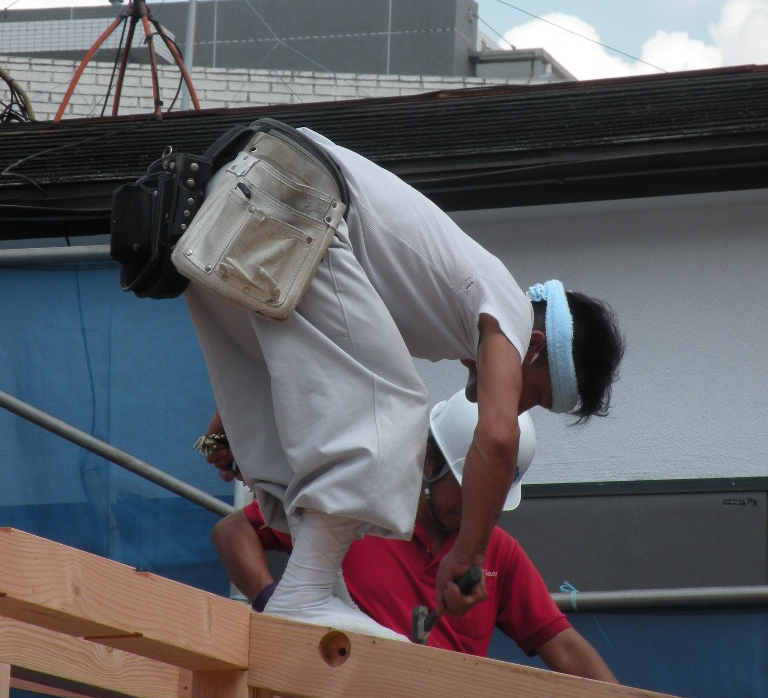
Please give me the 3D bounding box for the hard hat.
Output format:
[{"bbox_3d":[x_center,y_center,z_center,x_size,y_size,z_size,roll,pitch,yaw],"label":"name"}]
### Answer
[{"bbox_3d":[0.175,0.180,8.150,0.155,0.280,0.215,-35,-37,4],"label":"hard hat"}]

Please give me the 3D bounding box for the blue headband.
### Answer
[{"bbox_3d":[0.280,-0.004,7.540,0.065,0.220,0.180,-6,3,3],"label":"blue headband"}]

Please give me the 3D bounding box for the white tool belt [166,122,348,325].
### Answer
[{"bbox_3d":[-0.207,-0.212,7.520,0.220,0.295,0.110,28,-5,13],"label":"white tool belt"}]

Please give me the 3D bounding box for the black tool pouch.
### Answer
[{"bbox_3d":[-0.348,-0.219,7.650,0.130,0.260,0.175,15,-8,-40],"label":"black tool pouch"}]

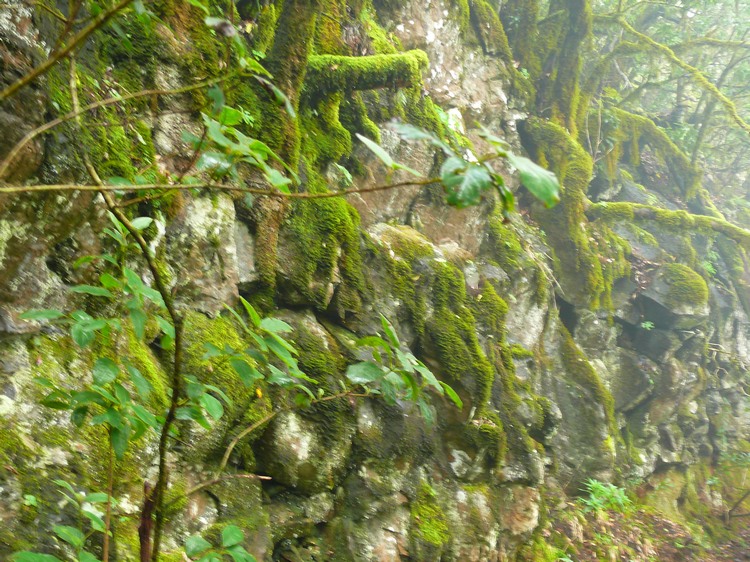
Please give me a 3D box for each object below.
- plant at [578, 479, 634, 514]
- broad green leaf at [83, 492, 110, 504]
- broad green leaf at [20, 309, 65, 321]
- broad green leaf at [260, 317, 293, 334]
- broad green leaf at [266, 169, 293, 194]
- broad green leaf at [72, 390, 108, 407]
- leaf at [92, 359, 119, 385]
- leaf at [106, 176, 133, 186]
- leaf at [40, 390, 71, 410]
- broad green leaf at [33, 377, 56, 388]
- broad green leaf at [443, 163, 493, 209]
[{"bbox_3d":[1.400,1.303,5.500,0.330,0.220,0.280,1,3,18],"label":"plant"},{"bbox_3d":[-0.642,0.502,2.100,0.068,0.025,0.040,1,3,17],"label":"broad green leaf"},{"bbox_3d":[-0.768,0.079,2.100,0.105,0.025,0.045,-1,3,-17],"label":"broad green leaf"},{"bbox_3d":[-0.260,0.117,2.400,0.088,0.025,0.045,16,15,15],"label":"broad green leaf"},{"bbox_3d":[-0.212,-0.221,2.000,0.065,0.030,0.045,38,27,24],"label":"broad green leaf"},{"bbox_3d":[-0.657,0.271,2.100,0.083,0.030,0.045,1,3,17],"label":"broad green leaf"},{"bbox_3d":[-0.622,0.209,2.100,0.062,0.060,0.035,0,3,-6],"label":"leaf"},{"bbox_3d":[-0.604,-0.235,2.150,0.062,0.022,0.040,-1,3,-17],"label":"leaf"},{"bbox_3d":[-0.738,0.278,2.100,0.070,0.035,0.045,-1,3,-16],"label":"leaf"},{"bbox_3d":[-0.763,0.234,2.100,0.062,0.020,0.035,14,18,-15],"label":"broad green leaf"},{"bbox_3d":[0.163,-0.168,1.600,0.088,0.080,0.045,0,3,0],"label":"broad green leaf"}]

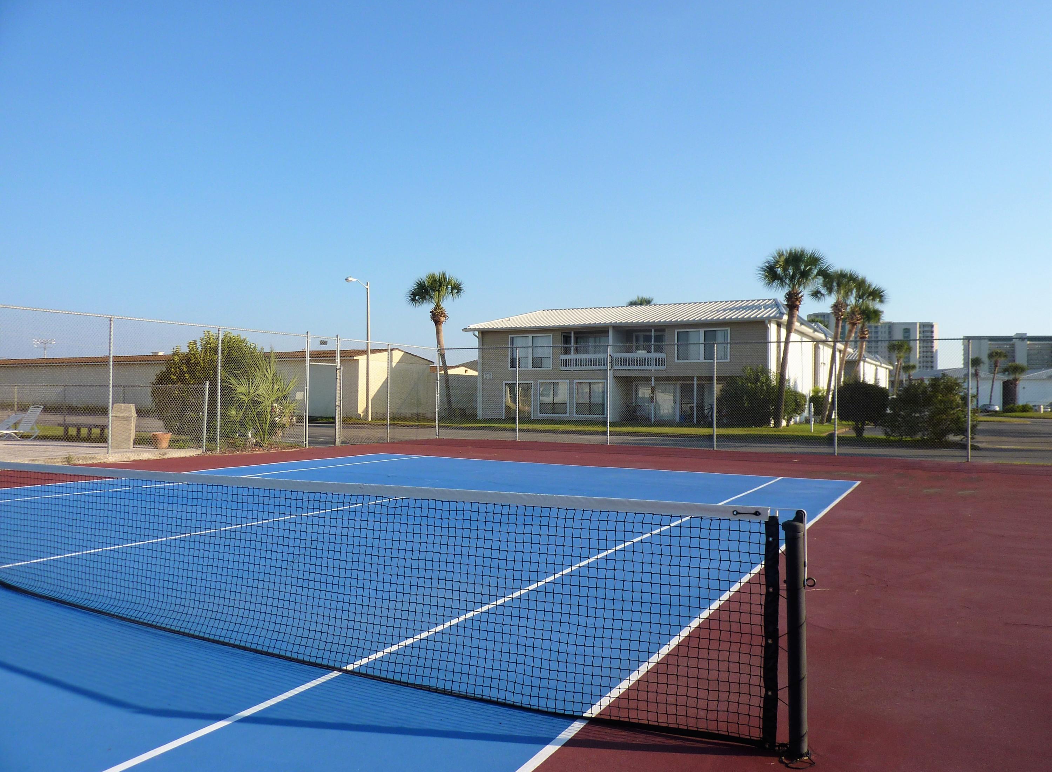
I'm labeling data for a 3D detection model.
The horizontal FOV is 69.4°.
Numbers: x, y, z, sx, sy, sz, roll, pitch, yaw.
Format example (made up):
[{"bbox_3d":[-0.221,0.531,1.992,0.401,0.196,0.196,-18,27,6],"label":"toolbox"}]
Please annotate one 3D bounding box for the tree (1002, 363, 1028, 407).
[{"bbox_3d":[73.377,-0.062,114.000,3.823,7.153,3.700,0,-1,0],"label":"tree"}]

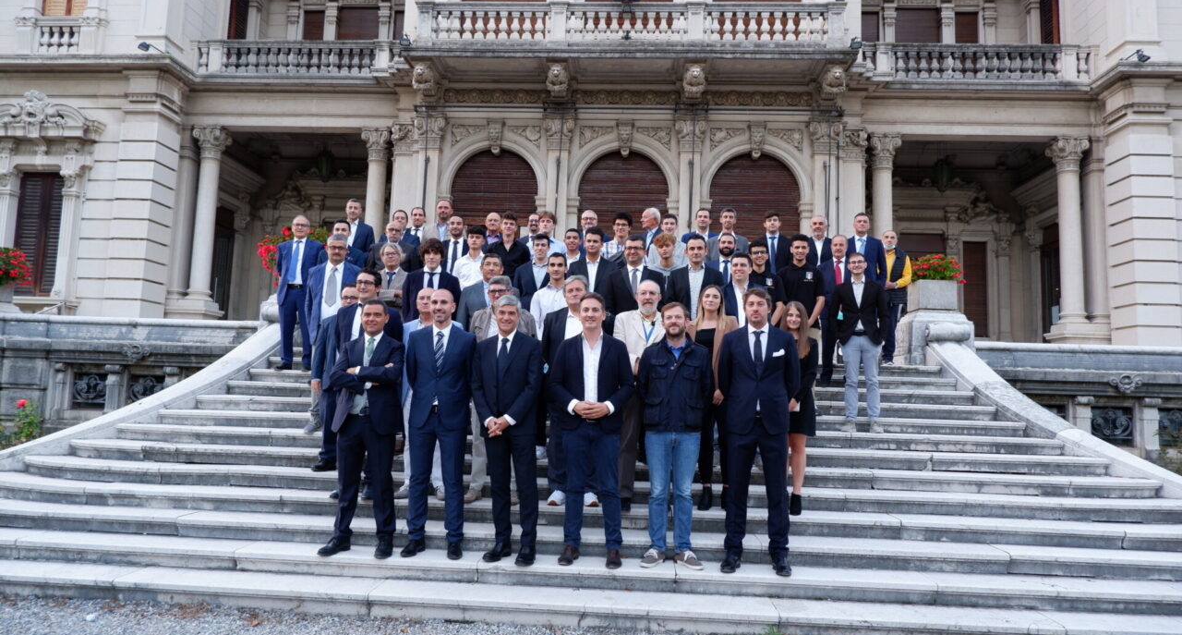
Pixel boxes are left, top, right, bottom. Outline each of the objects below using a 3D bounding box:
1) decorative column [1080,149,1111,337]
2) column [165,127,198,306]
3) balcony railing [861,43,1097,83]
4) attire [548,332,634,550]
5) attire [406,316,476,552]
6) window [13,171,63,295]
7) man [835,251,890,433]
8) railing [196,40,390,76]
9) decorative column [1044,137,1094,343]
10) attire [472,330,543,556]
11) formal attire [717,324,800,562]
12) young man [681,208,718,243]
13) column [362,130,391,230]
[{"bbox_3d":[10.879,-1.631,16.284,0.470,4.238,0.470,2,-6,3],"label":"decorative column"},{"bbox_3d":[-9.494,-2.209,17.515,0.470,4.238,0.470,2,-6,3],"label":"column"},{"bbox_3d":[8.579,-5.664,16.760,4.950,0.888,0.300,2,-6,3],"label":"balcony railing"},{"bbox_3d":[0.000,0.821,5.072,0.560,1.435,0.330,2,-6,2],"label":"attire"},{"bbox_3d":[-1.037,0.796,5.212,0.480,1.509,0.300,2,-6,1],"label":"attire"},{"bbox_3d":[-12.184,-1.831,16.701,1.050,2.780,0.180,2,-6,3],"label":"window"},{"bbox_3d":[2.547,0.228,7.082,0.510,1.692,0.330,0,-6,14],"label":"man"},{"bbox_3d":[-7.568,-6.587,19.195,5.056,0.878,0.350,2,-6,3],"label":"railing"},{"bbox_3d":[11.219,-1.837,17.765,0.780,4.872,0.780,2,-6,3],"label":"decorative column"},{"bbox_3d":[-0.560,0.854,5.177,0.490,1.562,0.310,1,-6,9],"label":"attire"},{"bbox_3d":[1.135,0.849,5.113,0.560,1.631,0.310,1,-6,11],"label":"formal attire"},{"bbox_3d":[1.291,-0.393,8.974,0.490,1.839,0.320,1,-6,6],"label":"young man"},{"bbox_3d":[-5.023,-2.063,17.243,0.640,4.461,0.640,2,-6,3],"label":"column"}]

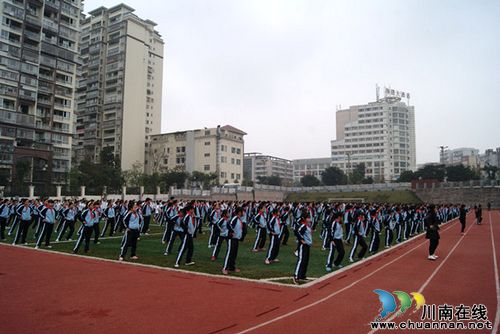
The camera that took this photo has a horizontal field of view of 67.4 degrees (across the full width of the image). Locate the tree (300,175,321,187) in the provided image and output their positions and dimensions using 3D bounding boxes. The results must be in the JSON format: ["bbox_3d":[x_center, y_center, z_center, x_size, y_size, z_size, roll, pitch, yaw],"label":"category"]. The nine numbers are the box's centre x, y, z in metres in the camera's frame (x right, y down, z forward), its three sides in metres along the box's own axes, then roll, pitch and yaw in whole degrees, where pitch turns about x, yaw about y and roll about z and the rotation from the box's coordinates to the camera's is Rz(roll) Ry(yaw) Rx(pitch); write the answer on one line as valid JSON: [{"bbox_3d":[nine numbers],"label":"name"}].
[{"bbox_3d":[19.000,4.870,118.080,6.290,5.030,5.980,0,-5,9],"label":"tree"}]

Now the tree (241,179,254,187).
[{"bbox_3d":[-0.805,5.326,116.990,4.600,3.480,4.600,1,-5,0],"label":"tree"}]

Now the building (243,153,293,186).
[{"bbox_3d":[9.530,6.010,268.680,16.000,23.500,56.000,-3,-6,31],"label":"building"}]

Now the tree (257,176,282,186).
[{"bbox_3d":[6.630,5.696,128.010,8.000,4.920,8.000,1,-5,3],"label":"tree"}]

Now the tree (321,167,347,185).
[{"bbox_3d":[26.770,3.627,120.189,8.320,7.610,8.320,0,-5,13],"label":"tree"}]

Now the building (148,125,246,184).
[{"bbox_3d":[-16.970,-1.200,118.860,27.000,18.330,14.500,-3,-6,31],"label":"building"}]

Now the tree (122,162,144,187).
[{"bbox_3d":[-20.990,2.120,68.080,3.990,5.910,3.790,2,-6,-17],"label":"tree"}]

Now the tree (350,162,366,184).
[{"bbox_3d":[34.539,2.900,119.259,5.300,8.710,5.300,-1,-5,16],"label":"tree"}]

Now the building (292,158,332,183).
[{"bbox_3d":[40.360,5.040,229.920,25.000,18.770,16.000,-3,-6,31],"label":"building"}]

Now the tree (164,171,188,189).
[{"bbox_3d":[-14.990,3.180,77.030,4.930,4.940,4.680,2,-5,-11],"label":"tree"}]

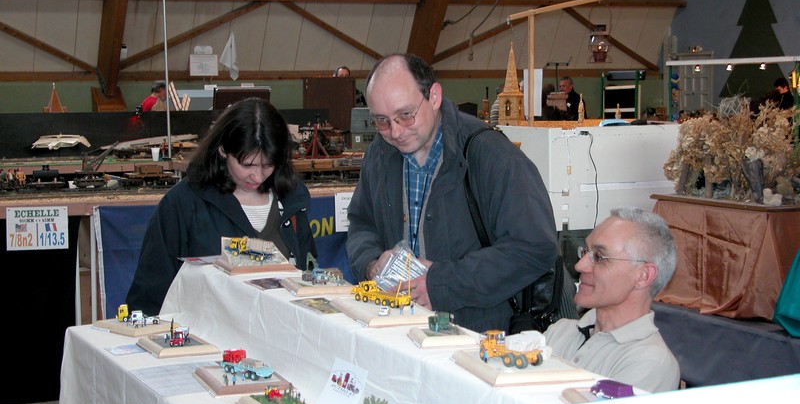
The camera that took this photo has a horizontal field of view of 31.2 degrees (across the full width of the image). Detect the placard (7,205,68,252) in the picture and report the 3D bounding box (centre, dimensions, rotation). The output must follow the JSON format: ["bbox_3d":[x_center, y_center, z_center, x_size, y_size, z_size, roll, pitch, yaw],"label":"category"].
[{"bbox_3d":[-1.775,0.132,7.020,0.297,0.210,0.010,-2,6,-15],"label":"placard"}]

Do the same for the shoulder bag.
[{"bbox_3d":[0.292,0.106,3.520,0.300,0.560,0.220,-5,8,-37],"label":"shoulder bag"}]

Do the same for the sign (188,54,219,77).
[{"bbox_3d":[-2.240,-1.555,16.400,0.320,0.236,0.015,-1,6,-13],"label":"sign"}]

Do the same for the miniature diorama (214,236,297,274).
[{"bbox_3d":[-0.400,0.140,3.940,0.200,0.085,0.210,-2,7,-19],"label":"miniature diorama"}]

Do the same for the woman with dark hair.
[{"bbox_3d":[-0.510,0.490,4.130,0.520,1.580,0.420,-3,7,-22],"label":"woman with dark hair"}]

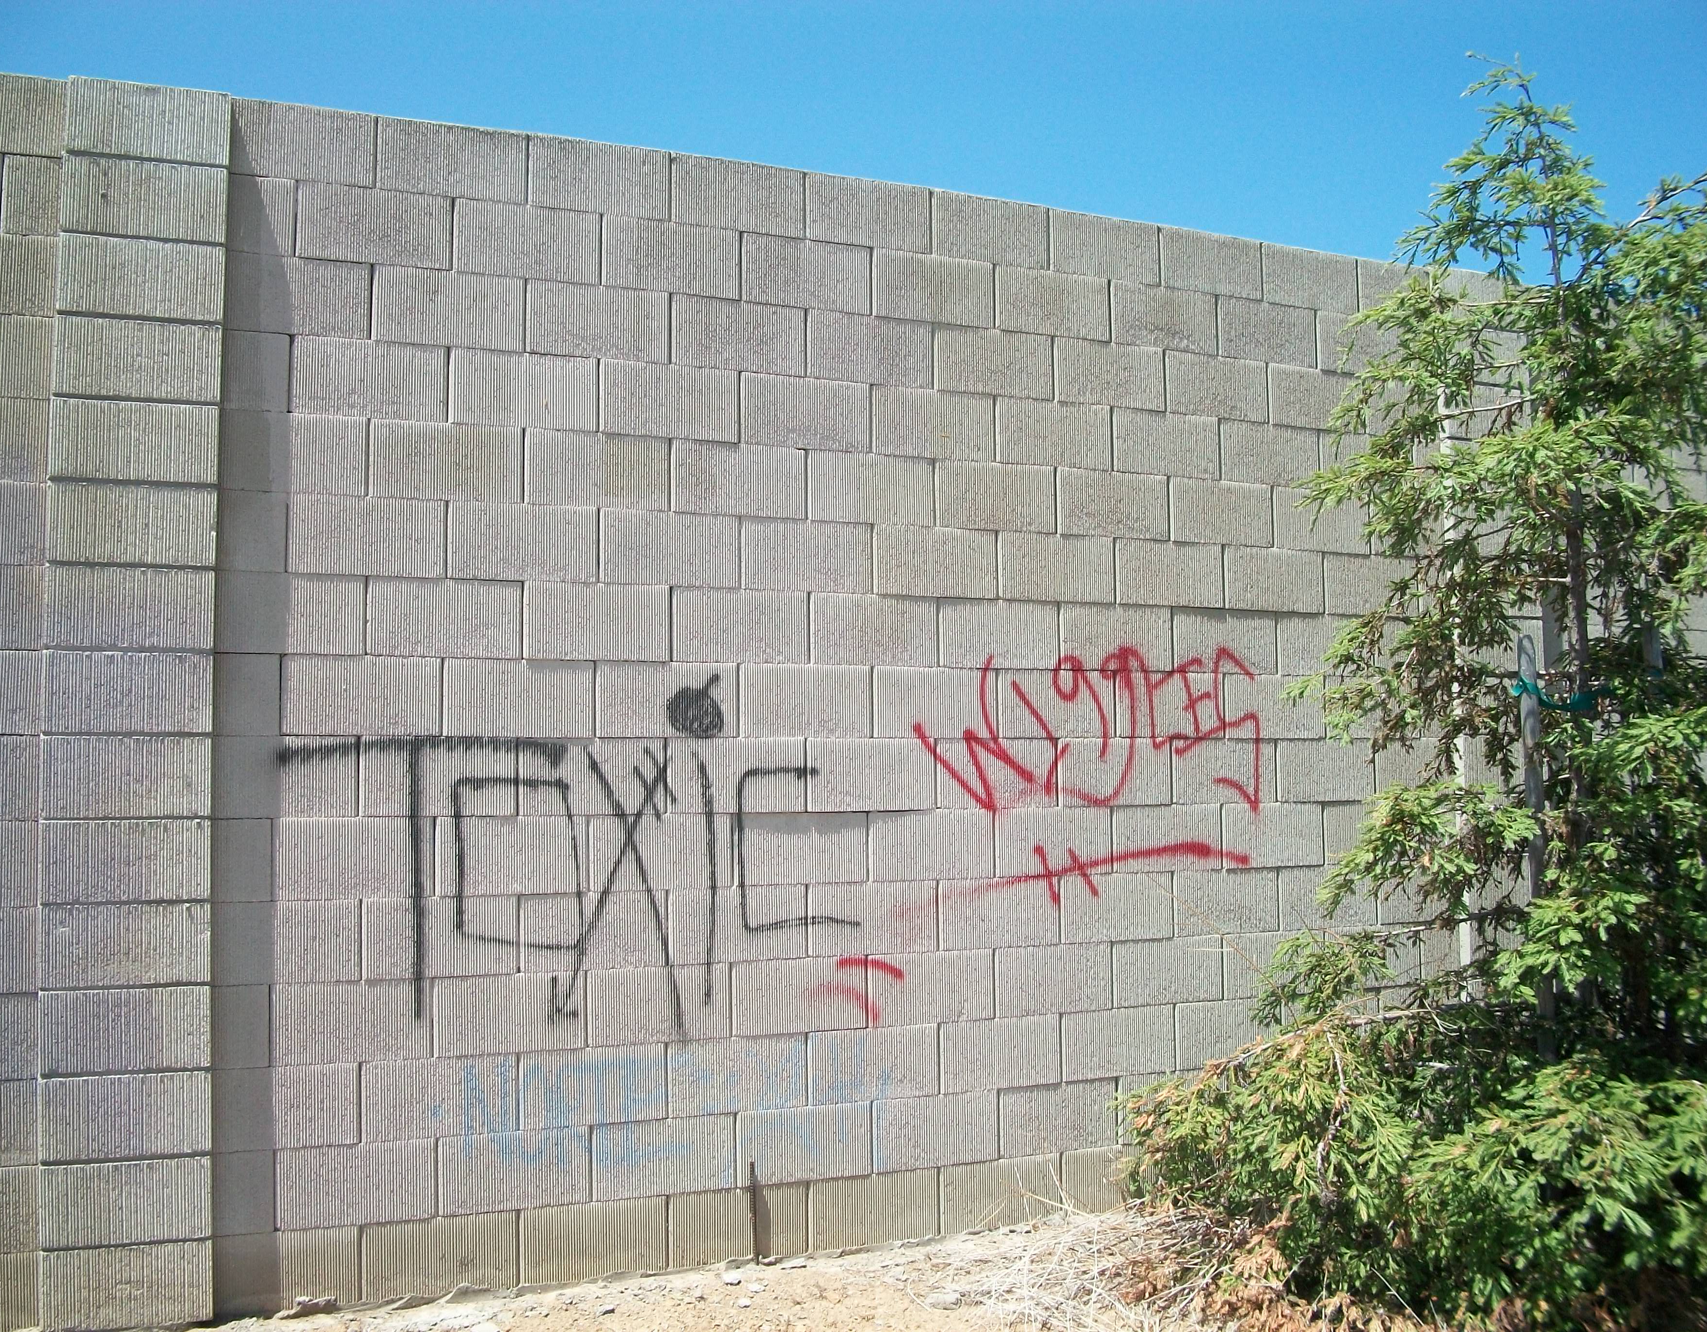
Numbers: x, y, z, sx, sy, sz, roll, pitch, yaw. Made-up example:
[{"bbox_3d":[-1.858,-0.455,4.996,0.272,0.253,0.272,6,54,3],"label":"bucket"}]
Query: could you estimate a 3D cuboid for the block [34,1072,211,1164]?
[{"bbox_3d":[-1.752,1.062,3.952,0.390,0.197,0.240,1,-4,-22],"label":"block"}]

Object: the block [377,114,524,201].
[{"bbox_3d":[-1.096,-1.329,4.431,0.397,0.196,0.180,1,-4,-23],"label":"block"}]

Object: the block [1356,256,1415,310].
[{"bbox_3d":[1.836,-1.248,5.639,0.397,0.197,0.170,1,-4,-23],"label":"block"}]

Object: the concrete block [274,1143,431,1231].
[{"bbox_3d":[-1.265,1.292,4.149,0.395,0.197,0.180,1,-4,-22],"label":"concrete block"}]

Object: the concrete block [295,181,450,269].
[{"bbox_3d":[-1.266,-1.127,4.296,0.397,0.197,0.170,1,-4,-23],"label":"concrete block"}]

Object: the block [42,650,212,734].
[{"bbox_3d":[-1.815,0.073,4.121,0.388,0.196,0.220,1,-4,-23],"label":"block"}]

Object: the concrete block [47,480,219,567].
[{"bbox_3d":[-1.782,-0.339,4.075,0.395,0.197,0.190,1,-4,-23],"label":"concrete block"}]

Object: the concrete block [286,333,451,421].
[{"bbox_3d":[-1.264,-0.725,4.238,0.395,0.195,0.175,1,-3,-24],"label":"concrete block"}]

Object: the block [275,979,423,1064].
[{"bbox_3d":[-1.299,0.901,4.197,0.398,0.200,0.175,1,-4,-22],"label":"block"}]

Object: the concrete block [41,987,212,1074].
[{"bbox_3d":[-1.748,0.852,3.930,0.400,0.195,0.230,1,-3,-24],"label":"concrete block"}]

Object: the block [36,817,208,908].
[{"bbox_3d":[-1.784,0.474,4.024,0.395,0.197,0.190,1,-4,-23],"label":"block"}]

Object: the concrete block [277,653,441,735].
[{"bbox_3d":[-1.274,0.072,4.191,0.395,0.195,0.175,1,-3,-24],"label":"concrete block"}]

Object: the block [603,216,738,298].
[{"bbox_3d":[-0.535,-1.123,4.610,0.397,0.197,0.170,1,-4,-23],"label":"block"}]

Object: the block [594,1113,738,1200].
[{"bbox_3d":[-0.534,1.318,4.475,0.400,0.197,0.170,1,-4,-23],"label":"block"}]

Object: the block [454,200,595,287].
[{"bbox_3d":[-0.909,-1.129,4.465,0.400,0.197,0.170,1,-4,-23],"label":"block"}]

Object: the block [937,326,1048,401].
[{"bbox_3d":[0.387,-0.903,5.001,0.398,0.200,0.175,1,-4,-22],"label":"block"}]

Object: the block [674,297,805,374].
[{"bbox_3d":[-0.349,-0.922,4.678,0.397,0.197,0.170,1,-4,-23],"label":"block"}]

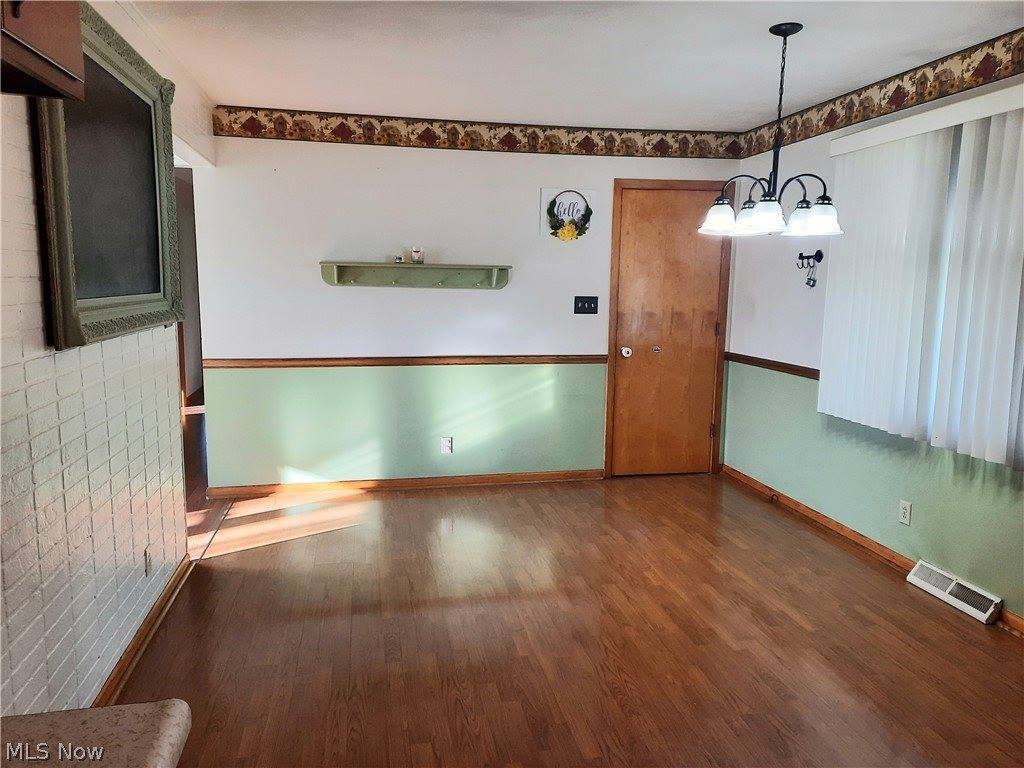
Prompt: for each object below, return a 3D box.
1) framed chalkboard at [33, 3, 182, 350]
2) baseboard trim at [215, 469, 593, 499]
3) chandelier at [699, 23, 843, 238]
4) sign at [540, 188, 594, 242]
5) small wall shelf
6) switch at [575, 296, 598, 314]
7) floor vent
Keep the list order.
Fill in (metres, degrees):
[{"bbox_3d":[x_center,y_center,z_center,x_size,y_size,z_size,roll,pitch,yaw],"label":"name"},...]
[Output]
[{"bbox_3d":[-1.400,-0.722,2.669,0.092,1.077,1.360,-1,8,-12],"label":"framed chalkboard"},{"bbox_3d":[-0.650,0.678,5.028,2.682,0.072,0.017,-1,8,-12],"label":"baseboard trim"},{"bbox_3d":[1.105,-1.038,3.065,0.570,0.826,0.570,-1,8,-12],"label":"chandelier"},{"bbox_3d":[0.383,-1.129,4.962,0.327,0.334,0.055,-1,8,-12],"label":"sign"},{"bbox_3d":[-0.609,-0.694,4.781,1.225,0.149,0.130,-1,8,-12],"label":"small wall shelf"},{"bbox_3d":[0.513,-0.540,5.093,0.175,0.116,0.017,-1,8,-12],"label":"switch"},{"bbox_3d":[1.990,0.931,3.345,0.082,0.094,0.460,-1,8,-12],"label":"floor vent"}]

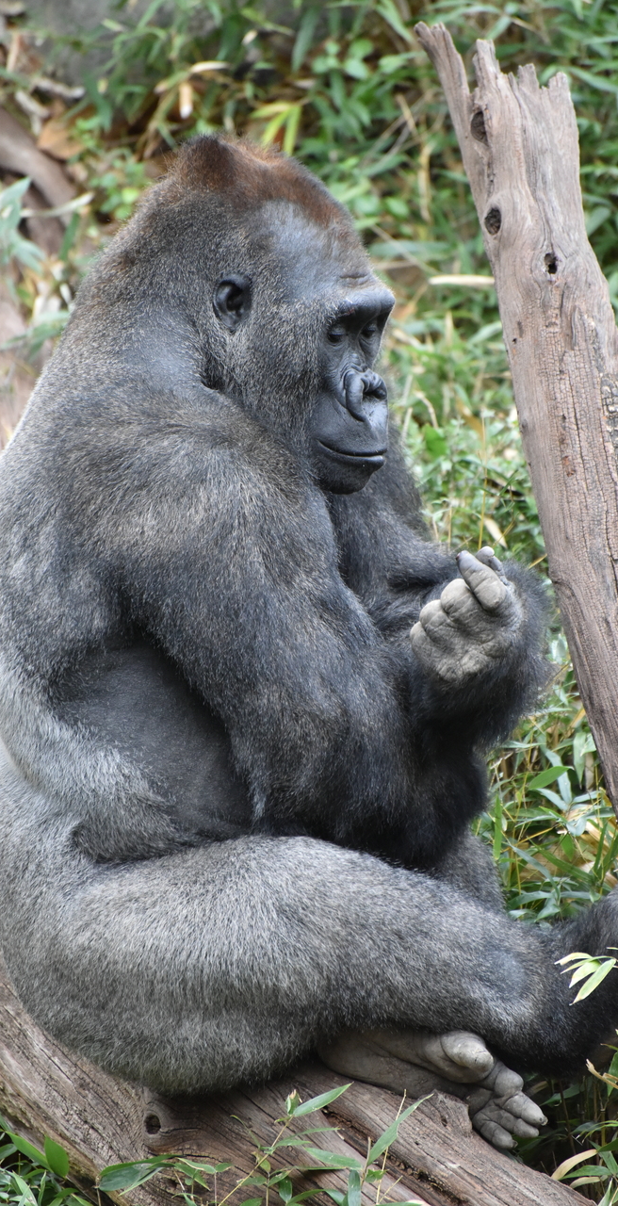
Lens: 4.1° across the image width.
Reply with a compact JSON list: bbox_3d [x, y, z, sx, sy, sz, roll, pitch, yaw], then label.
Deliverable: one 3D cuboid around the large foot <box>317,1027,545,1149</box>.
[{"bbox_3d":[0.132,0.523,9.450,0.275,0.110,0.100,23,17,9],"label":"large foot"}]

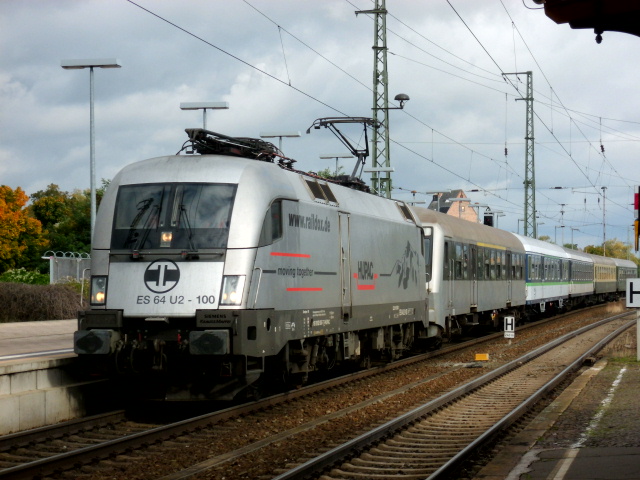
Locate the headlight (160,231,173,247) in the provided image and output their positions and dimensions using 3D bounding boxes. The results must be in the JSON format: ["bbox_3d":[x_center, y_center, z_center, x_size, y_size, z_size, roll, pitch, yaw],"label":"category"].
[{"bbox_3d":[-2.300,-0.025,26.251,0.170,0.240,0.130,-1,-1,12],"label":"headlight"}]

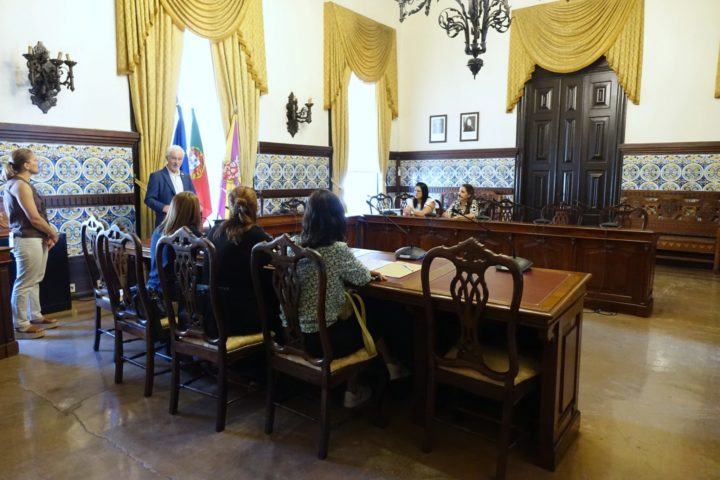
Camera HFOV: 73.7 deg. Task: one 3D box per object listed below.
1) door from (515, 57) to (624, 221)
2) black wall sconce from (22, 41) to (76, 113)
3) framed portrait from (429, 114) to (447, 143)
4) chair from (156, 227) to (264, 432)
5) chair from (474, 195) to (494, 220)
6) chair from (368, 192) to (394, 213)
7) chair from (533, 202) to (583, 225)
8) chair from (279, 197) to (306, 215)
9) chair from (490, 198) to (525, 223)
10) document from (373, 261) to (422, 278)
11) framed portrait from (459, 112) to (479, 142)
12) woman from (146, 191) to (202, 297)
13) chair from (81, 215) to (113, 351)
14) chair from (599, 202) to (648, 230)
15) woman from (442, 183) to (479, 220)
[{"bbox_3d":[3.627,-1.399,8.464,1.800,3.400,0.200,6,10,37],"label":"door"},{"bbox_3d":[-3.201,-1.683,4.948,0.410,0.730,0.470,6,9,37],"label":"black wall sconce"},{"bbox_3d":[1.599,-2.255,9.786,0.385,0.540,0.030,6,9,37],"label":"framed portrait"},{"bbox_3d":[-0.819,0.467,2.892,0.540,1.130,0.550,5,9,31],"label":"chair"},{"bbox_3d":[1.678,-0.058,6.984,0.530,1.120,0.520,6,10,37],"label":"chair"},{"bbox_3d":[0.233,-0.251,8.406,0.530,1.120,0.520,6,10,37],"label":"chair"},{"bbox_3d":[2.459,0.086,5.930,0.540,1.110,0.540,5,9,33],"label":"chair"},{"bbox_3d":[-0.809,-0.093,7.251,0.540,1.110,0.540,5,9,33],"label":"chair"},{"bbox_3d":[1.888,0.032,6.331,0.540,1.110,0.540,5,9,33],"label":"chair"},{"bbox_3d":[0.265,0.204,3.258,0.250,0.012,0.440,4,8,28],"label":"document"},{"bbox_3d":[2.142,-2.199,9.371,0.385,0.540,0.030,6,9,37],"label":"framed portrait"},{"bbox_3d":[-1.226,0.296,3.500,0.500,1.310,0.750,5,9,33],"label":"woman"},{"bbox_3d":[-1.856,0.342,3.874,0.530,1.130,0.510,6,10,39],"label":"chair"},{"bbox_3d":[3.032,0.126,5.633,0.530,1.120,0.520,6,10,37],"label":"chair"},{"bbox_3d":[1.352,-0.087,6.505,0.500,1.300,0.720,4,8,25],"label":"woman"}]

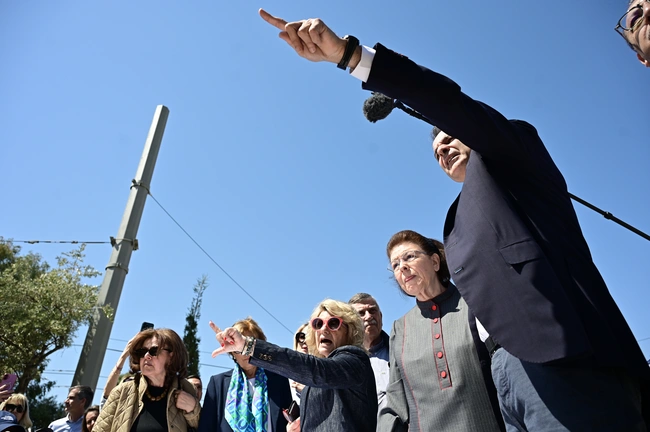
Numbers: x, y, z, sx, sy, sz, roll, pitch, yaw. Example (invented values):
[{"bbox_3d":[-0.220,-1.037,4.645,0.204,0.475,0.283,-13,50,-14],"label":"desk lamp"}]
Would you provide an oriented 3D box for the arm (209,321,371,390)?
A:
[{"bbox_3d":[-0.142,0.574,1.780,0.650,0.210,0.160,13,-39,-20],"label":"arm"}]

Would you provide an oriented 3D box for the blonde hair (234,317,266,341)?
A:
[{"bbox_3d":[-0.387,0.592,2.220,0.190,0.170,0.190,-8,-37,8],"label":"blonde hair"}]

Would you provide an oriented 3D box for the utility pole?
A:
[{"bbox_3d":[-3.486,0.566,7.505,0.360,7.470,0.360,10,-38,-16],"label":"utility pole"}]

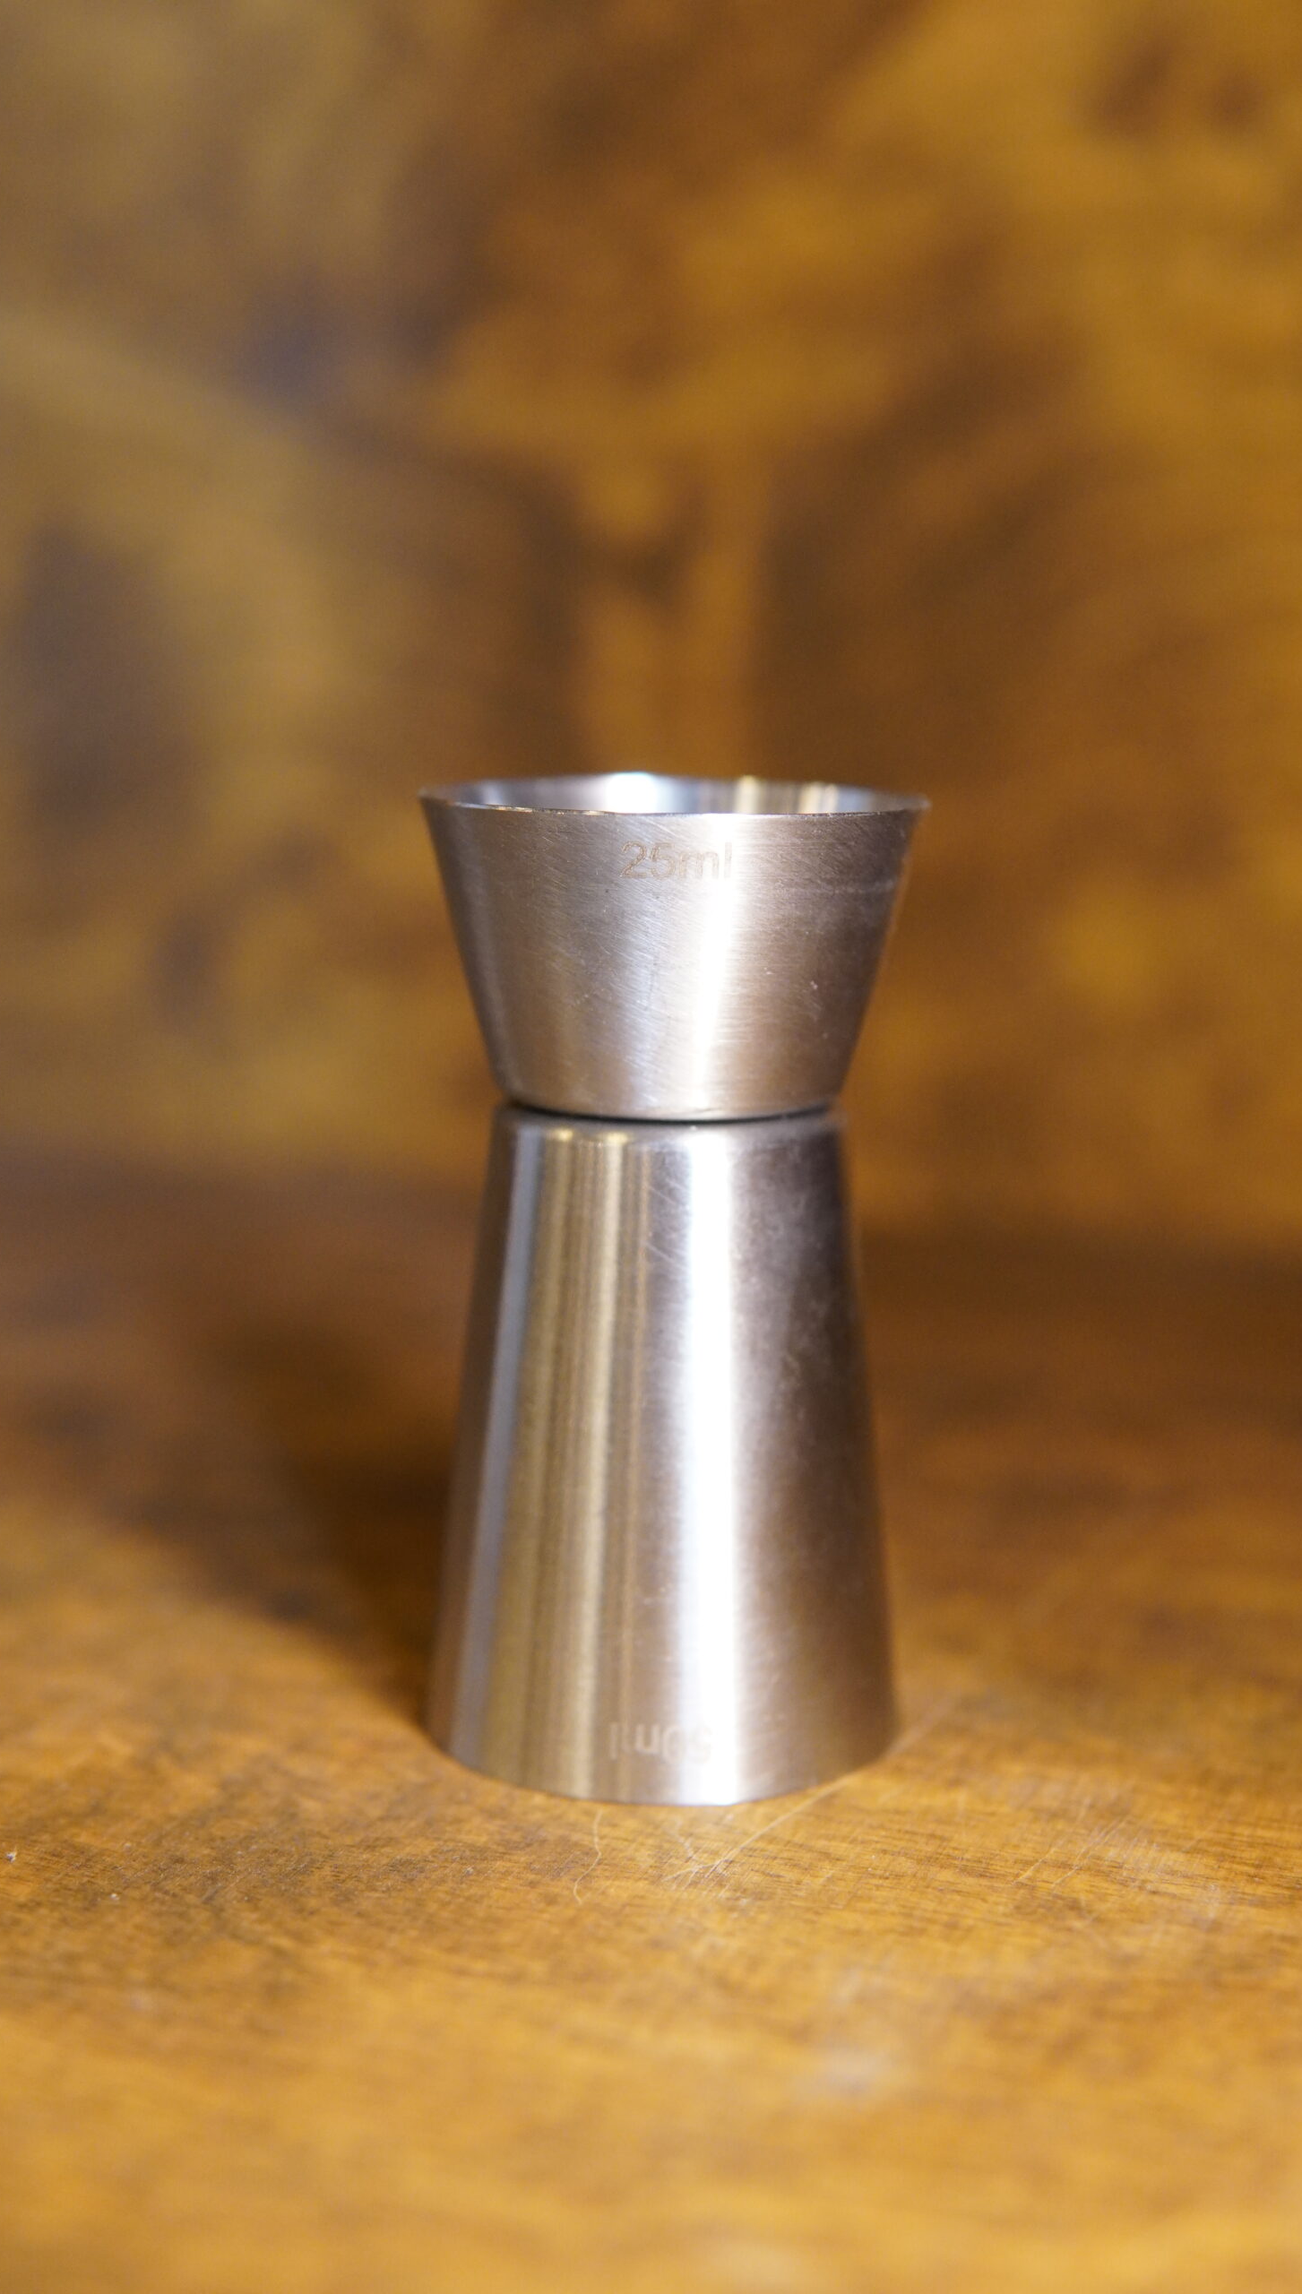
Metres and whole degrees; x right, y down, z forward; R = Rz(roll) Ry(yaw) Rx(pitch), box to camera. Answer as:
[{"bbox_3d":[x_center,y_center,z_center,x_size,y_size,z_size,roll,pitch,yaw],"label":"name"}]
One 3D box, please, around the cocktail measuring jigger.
[{"bbox_3d":[0.002,0.010,0.249,0.043,0.082,0.043,1,11,0],"label":"cocktail measuring jigger"}]

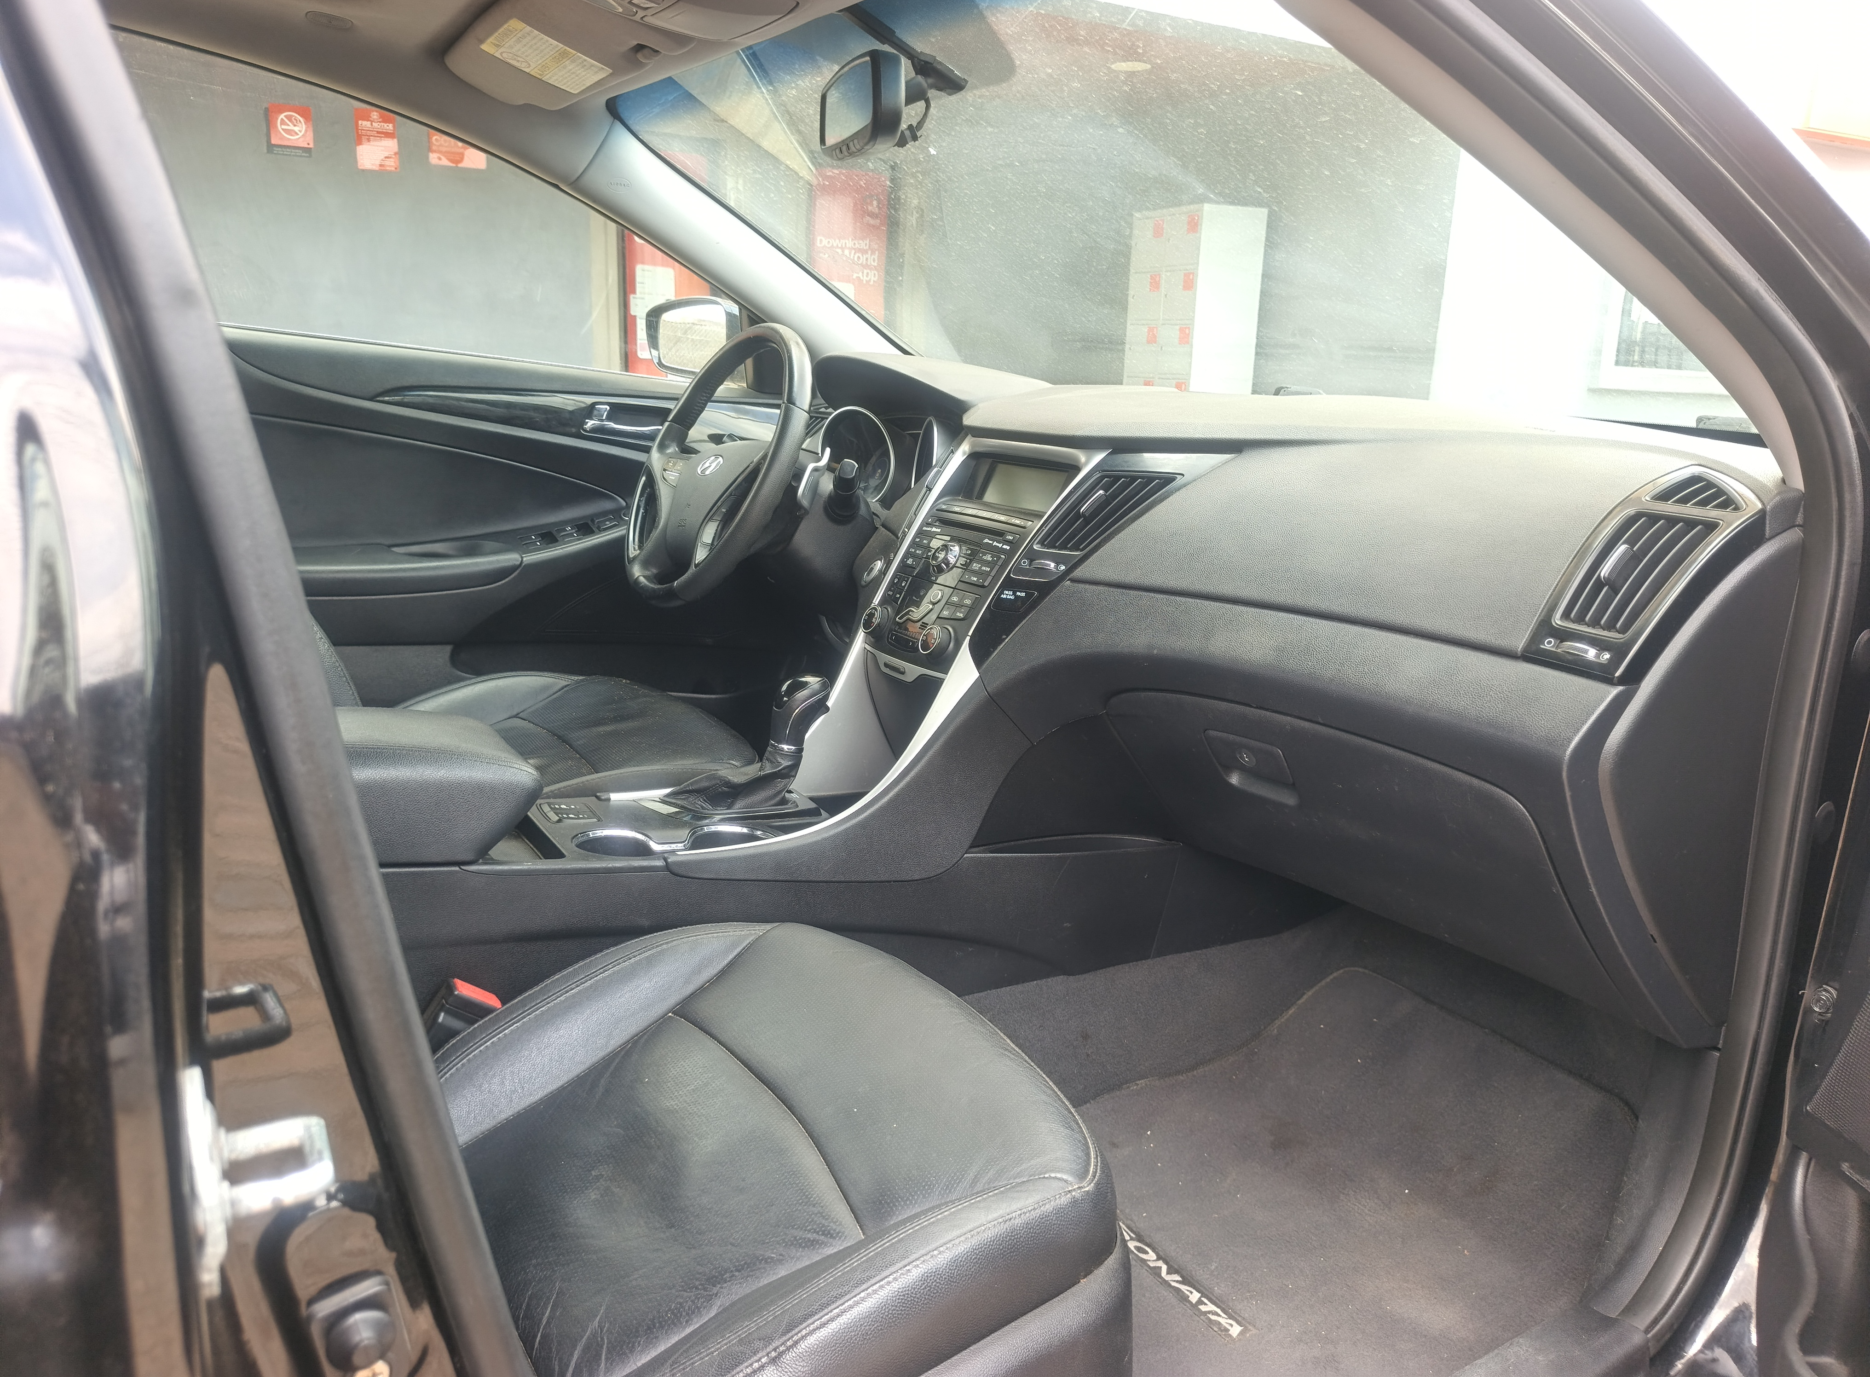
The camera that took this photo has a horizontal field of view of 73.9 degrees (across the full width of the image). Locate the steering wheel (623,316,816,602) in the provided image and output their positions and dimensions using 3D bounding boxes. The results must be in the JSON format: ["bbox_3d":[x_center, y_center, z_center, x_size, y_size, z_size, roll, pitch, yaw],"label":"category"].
[{"bbox_3d":[-0.256,-0.267,1.531,0.100,0.380,0.380,24,-1,-34],"label":"steering wheel"}]

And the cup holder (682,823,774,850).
[{"bbox_3d":[-0.192,0.167,1.163,0.080,0.060,0.080,-6,15,-31],"label":"cup holder"}]

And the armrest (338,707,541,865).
[{"bbox_3d":[-0.488,0.078,1.022,0.300,0.110,0.180,0,12,-32],"label":"armrest"}]

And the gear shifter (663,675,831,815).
[{"bbox_3d":[-0.179,0.049,1.232,0.160,0.135,0.095,-6,15,-31],"label":"gear shifter"}]

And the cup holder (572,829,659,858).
[{"bbox_3d":[-0.283,0.168,1.112,0.080,0.060,0.080,-6,15,-31],"label":"cup holder"}]

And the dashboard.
[{"bbox_3d":[0.197,-0.106,1.410,0.530,0.500,1.440,-6,15,-31],"label":"dashboard"}]

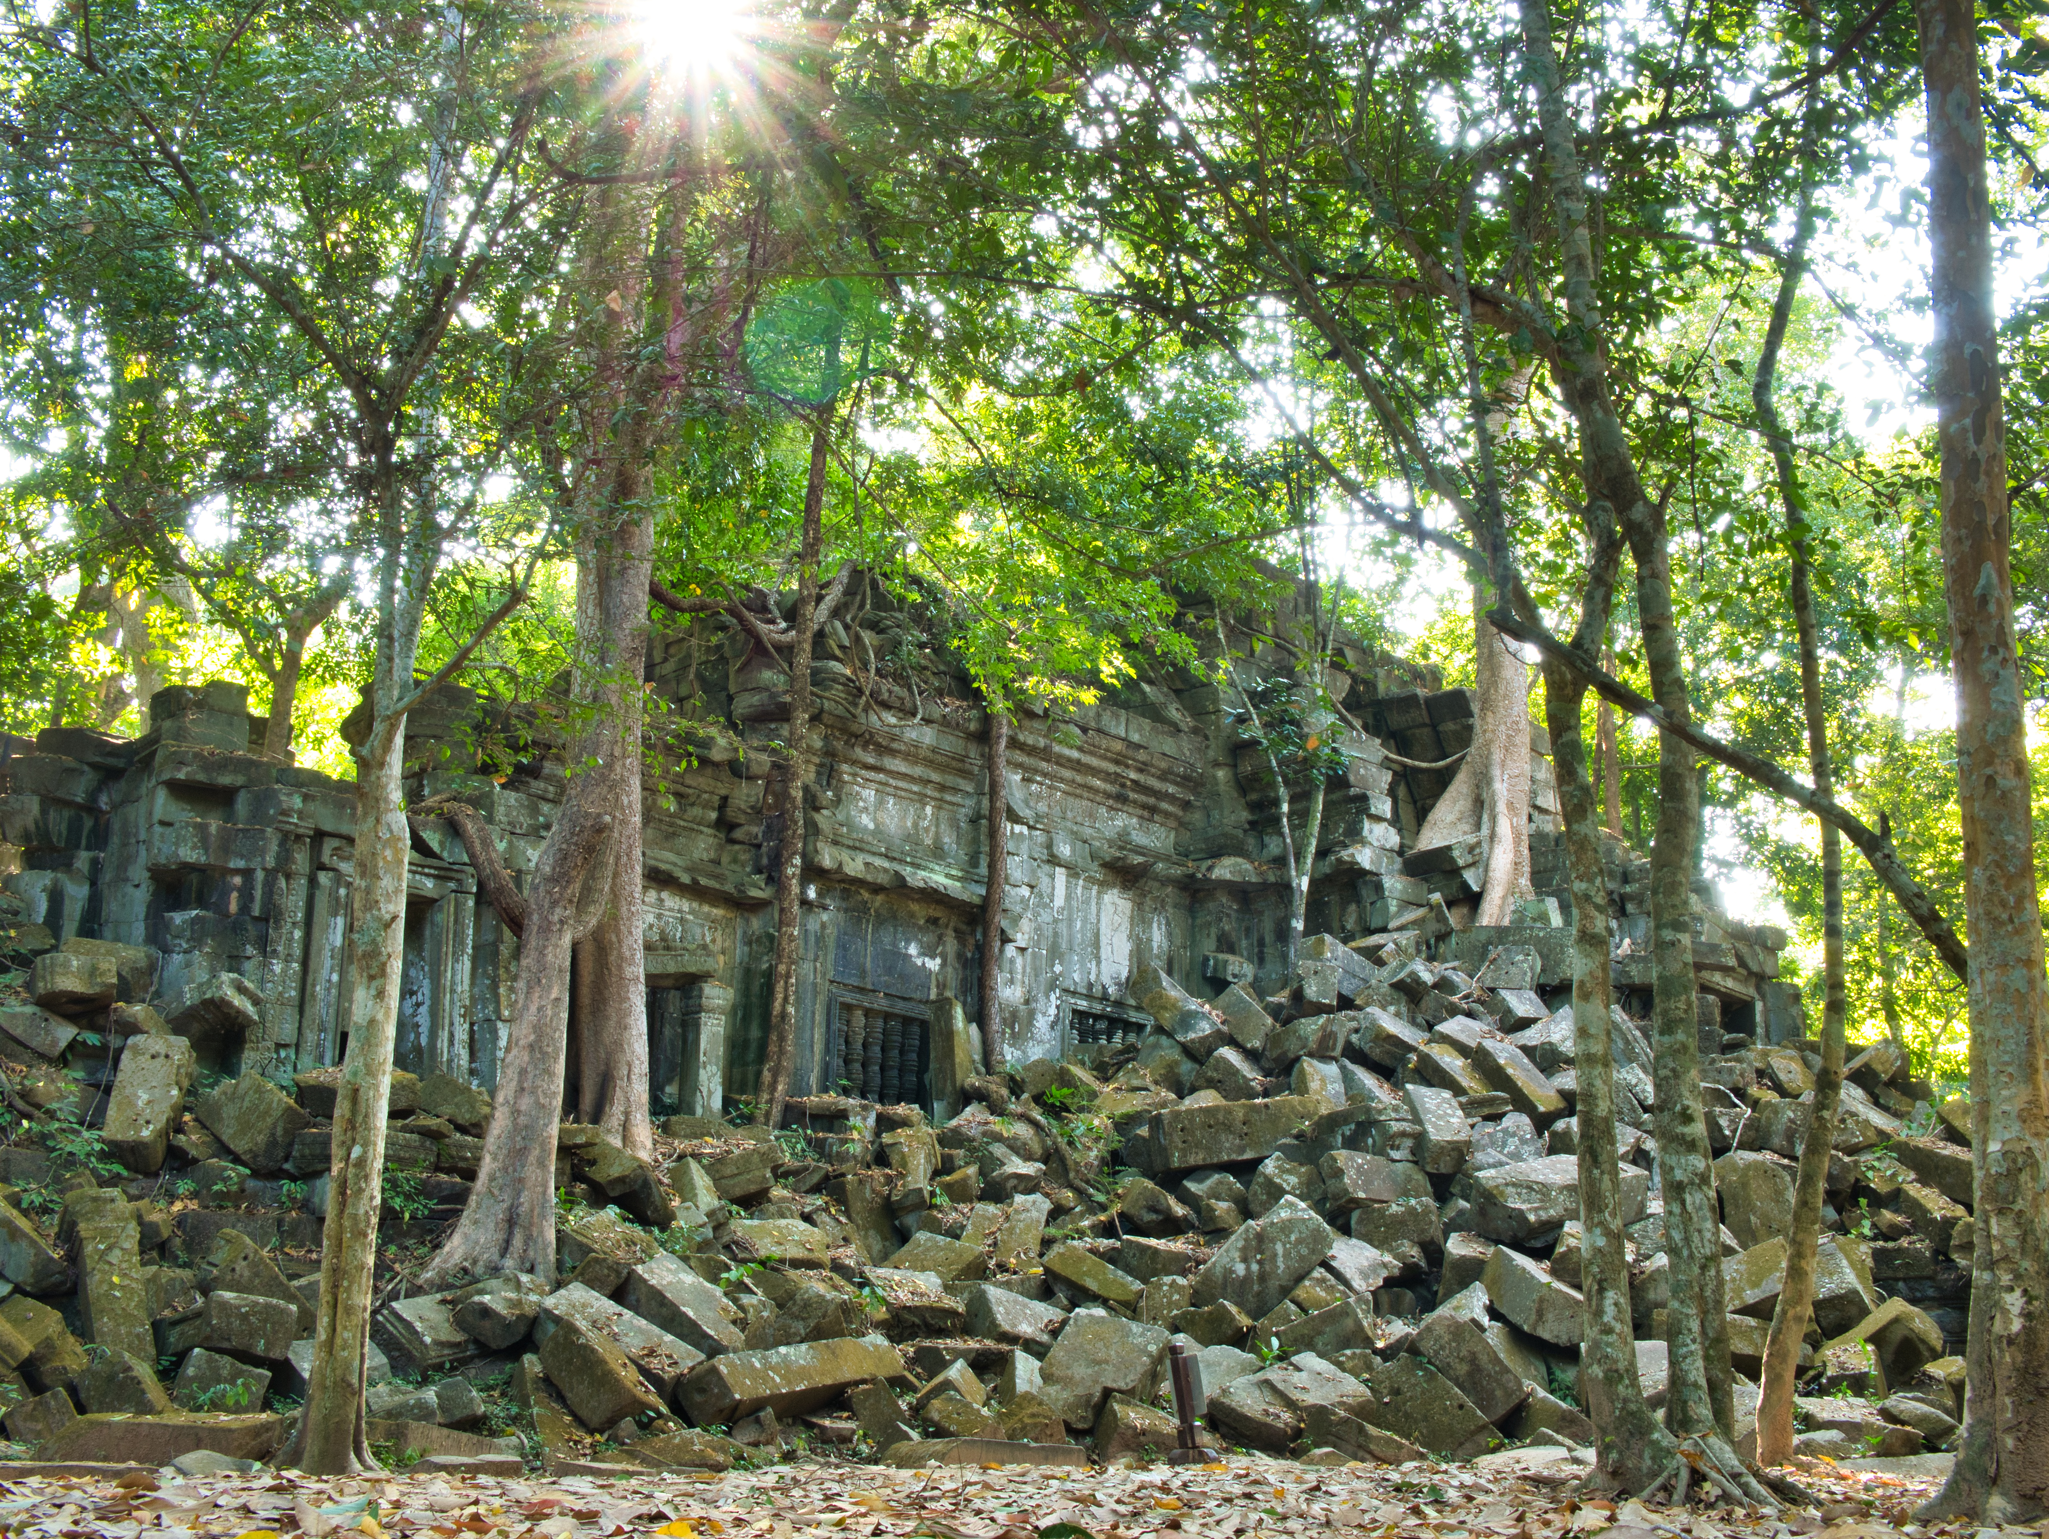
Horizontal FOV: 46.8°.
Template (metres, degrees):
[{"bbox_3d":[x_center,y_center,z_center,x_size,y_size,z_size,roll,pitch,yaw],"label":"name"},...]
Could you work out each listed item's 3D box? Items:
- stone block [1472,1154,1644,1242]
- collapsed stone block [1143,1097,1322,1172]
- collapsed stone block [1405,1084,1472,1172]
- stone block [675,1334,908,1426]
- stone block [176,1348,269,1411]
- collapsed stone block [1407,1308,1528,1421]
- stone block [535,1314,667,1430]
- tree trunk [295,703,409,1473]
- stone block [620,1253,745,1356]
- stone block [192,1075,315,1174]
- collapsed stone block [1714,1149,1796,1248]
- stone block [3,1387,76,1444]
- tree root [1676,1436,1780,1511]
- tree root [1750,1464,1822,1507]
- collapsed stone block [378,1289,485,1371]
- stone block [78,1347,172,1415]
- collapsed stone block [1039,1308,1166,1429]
[{"bbox_3d":[4.631,3.658,20.370,1.336,0.450,0.714,-5,3,13],"label":"stone block"},{"bbox_3d":[1.954,3.361,21.840,1.483,0.514,0.524,-4,-10,-15],"label":"collapsed stone block"},{"bbox_3d":[3.365,2.923,19.301,0.343,0.330,0.706,-1,27,-6],"label":"collapsed stone block"},{"bbox_3d":[-1.631,4.295,16.695,0.407,0.330,1.820,-39,-27,23],"label":"stone block"},{"bbox_3d":[-5.479,4.220,16.275,0.529,0.344,0.480,19,-15,-12],"label":"stone block"},{"bbox_3d":[2.771,3.720,14.801,0.667,0.330,0.449,43,-3,11],"label":"collapsed stone block"},{"bbox_3d":[-2.552,3.671,14.301,0.660,0.340,0.485,43,-5,27],"label":"stone block"},{"bbox_3d":[-3.586,1.629,12.828,0.440,4.160,0.420,0,-15,0],"label":"tree trunk"},{"bbox_3d":[-2.565,4.156,17.957,0.969,0.373,0.341,35,26,20],"label":"stone block"},{"bbox_3d":[-6.333,2.894,19.531,0.496,0.527,0.523,35,-18,19],"label":"stone block"},{"bbox_3d":[6.314,3.700,20.370,0.592,0.759,0.528,-2,-1,20],"label":"collapsed stone block"},{"bbox_3d":[-6.578,4.338,15.856,0.382,0.252,0.474,-23,-5,-22],"label":"stone block"},{"bbox_3d":[2.703,2.712,9.100,0.330,0.250,0.480,0,-15,0],"label":"tree root"},{"bbox_3d":[2.957,2.791,9.200,0.200,0.140,0.420,0,-15,0],"label":"tree root"},{"bbox_3d":[-4.304,4.089,17.221,0.579,0.229,0.463,30,19,38],"label":"collapsed stone block"},{"bbox_3d":[-5.607,3.851,14.800,0.470,0.400,0.420,15,-17,-8],"label":"stone block"},{"bbox_3d":[0.500,3.695,14.501,0.576,0.550,0.389,5,-23,20],"label":"collapsed stone block"}]

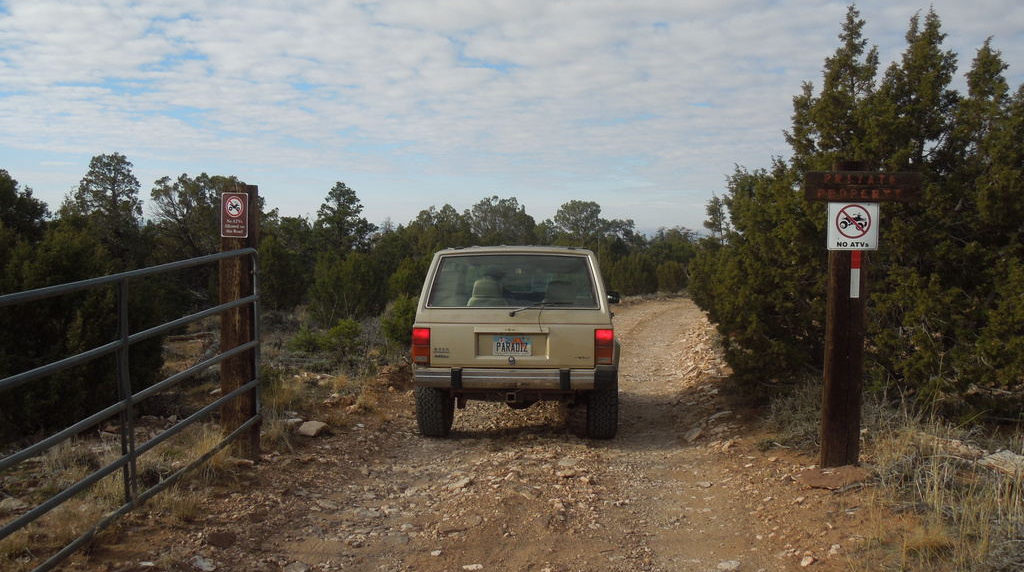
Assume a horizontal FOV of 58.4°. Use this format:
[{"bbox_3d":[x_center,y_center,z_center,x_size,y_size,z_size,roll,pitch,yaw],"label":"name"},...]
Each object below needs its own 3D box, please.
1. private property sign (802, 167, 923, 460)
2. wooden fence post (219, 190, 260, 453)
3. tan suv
[{"bbox_3d":[2.130,0.200,5.720,0.700,1.870,0.220,1,4,5],"label":"private property sign"},{"bbox_3d":[-1.895,0.265,6.380,0.215,1.910,0.180,2,4,16],"label":"wooden fence post"},{"bbox_3d":[0.150,0.460,9.220,1.800,1.660,4.200,0,2,4],"label":"tan suv"}]

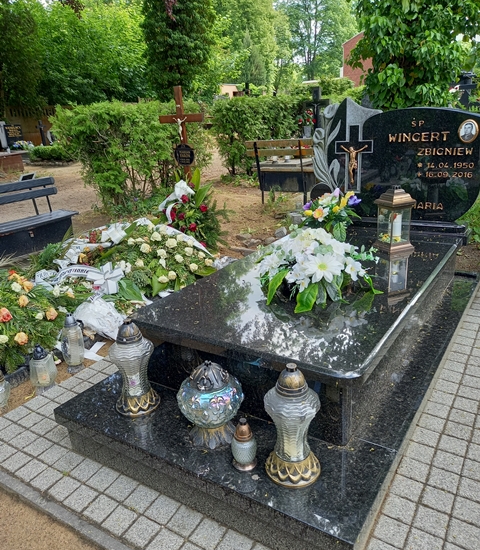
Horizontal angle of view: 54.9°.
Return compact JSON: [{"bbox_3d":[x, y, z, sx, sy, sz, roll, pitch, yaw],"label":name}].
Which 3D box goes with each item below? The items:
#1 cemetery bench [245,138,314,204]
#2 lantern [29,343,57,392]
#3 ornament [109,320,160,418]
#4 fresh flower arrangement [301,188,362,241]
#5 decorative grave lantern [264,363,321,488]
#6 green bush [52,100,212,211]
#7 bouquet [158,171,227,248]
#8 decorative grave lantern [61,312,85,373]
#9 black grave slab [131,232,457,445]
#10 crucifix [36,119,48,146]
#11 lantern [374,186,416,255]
[{"bbox_3d":[0.690,-1.494,6.674,1.080,0.880,0.550,9,22,32],"label":"cemetery bench"},{"bbox_3d":[-1.022,0.478,2.378,0.137,0.245,0.137,9,23,32],"label":"lantern"},{"bbox_3d":[-0.421,0.352,1.823,0.178,0.370,0.178,-3,19,1],"label":"ornament"},{"bbox_3d":[0.600,-0.406,3.030,0.340,0.310,0.310,9,22,32],"label":"fresh flower arrangement"},{"bbox_3d":[0.162,0.444,1.423,0.176,0.370,0.176,-3,19,1],"label":"decorative grave lantern"},{"bbox_3d":[-1.850,-2.330,8.550,1.400,1.620,2.700,9,23,32],"label":"green bush"},{"bbox_3d":[-0.460,-0.665,4.730,0.620,0.780,0.480,9,23,32],"label":"bouquet"},{"bbox_3d":[-0.897,0.371,2.490,0.120,0.325,0.120,9,22,32],"label":"decorative grave lantern"},{"bbox_3d":[0.418,0.147,2.414,1.030,0.300,1.640,9,22,32],"label":"black grave slab"},{"bbox_3d":[-7.600,-5.360,17.800,0.120,1.200,0.500,9,23,32],"label":"crucifix"},{"bbox_3d":[0.893,-0.331,2.676,0.165,0.370,0.165,-8,19,-14],"label":"lantern"}]

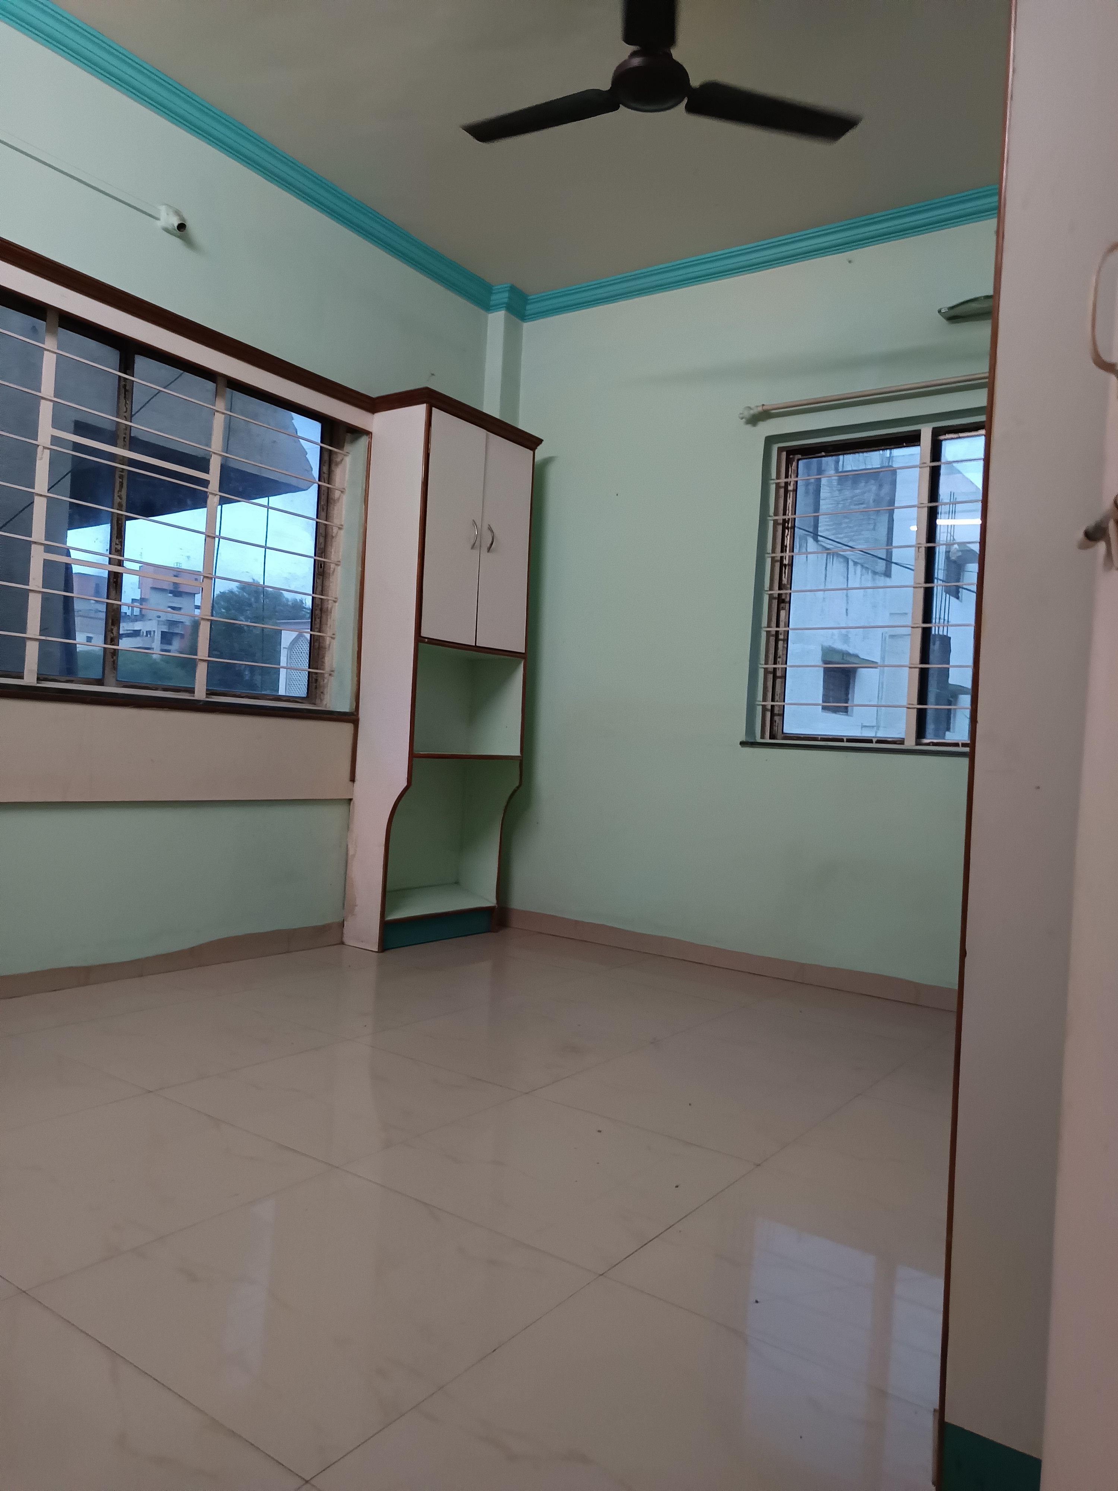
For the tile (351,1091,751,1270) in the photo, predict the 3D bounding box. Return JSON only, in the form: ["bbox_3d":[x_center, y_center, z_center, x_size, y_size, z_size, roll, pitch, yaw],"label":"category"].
[{"bbox_3d":[-0.006,0.823,2.043,0.578,0.017,0.578,3,0,35],"label":"tile"}]

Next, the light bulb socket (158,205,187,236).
[{"bbox_3d":[-1.236,-1.691,3.326,0.075,0.075,0.060,3,0,35],"label":"light bulb socket"}]

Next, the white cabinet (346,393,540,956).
[{"bbox_3d":[-0.466,-0.261,4.320,0.309,2.148,0.726,3,0,35],"label":"white cabinet"}]

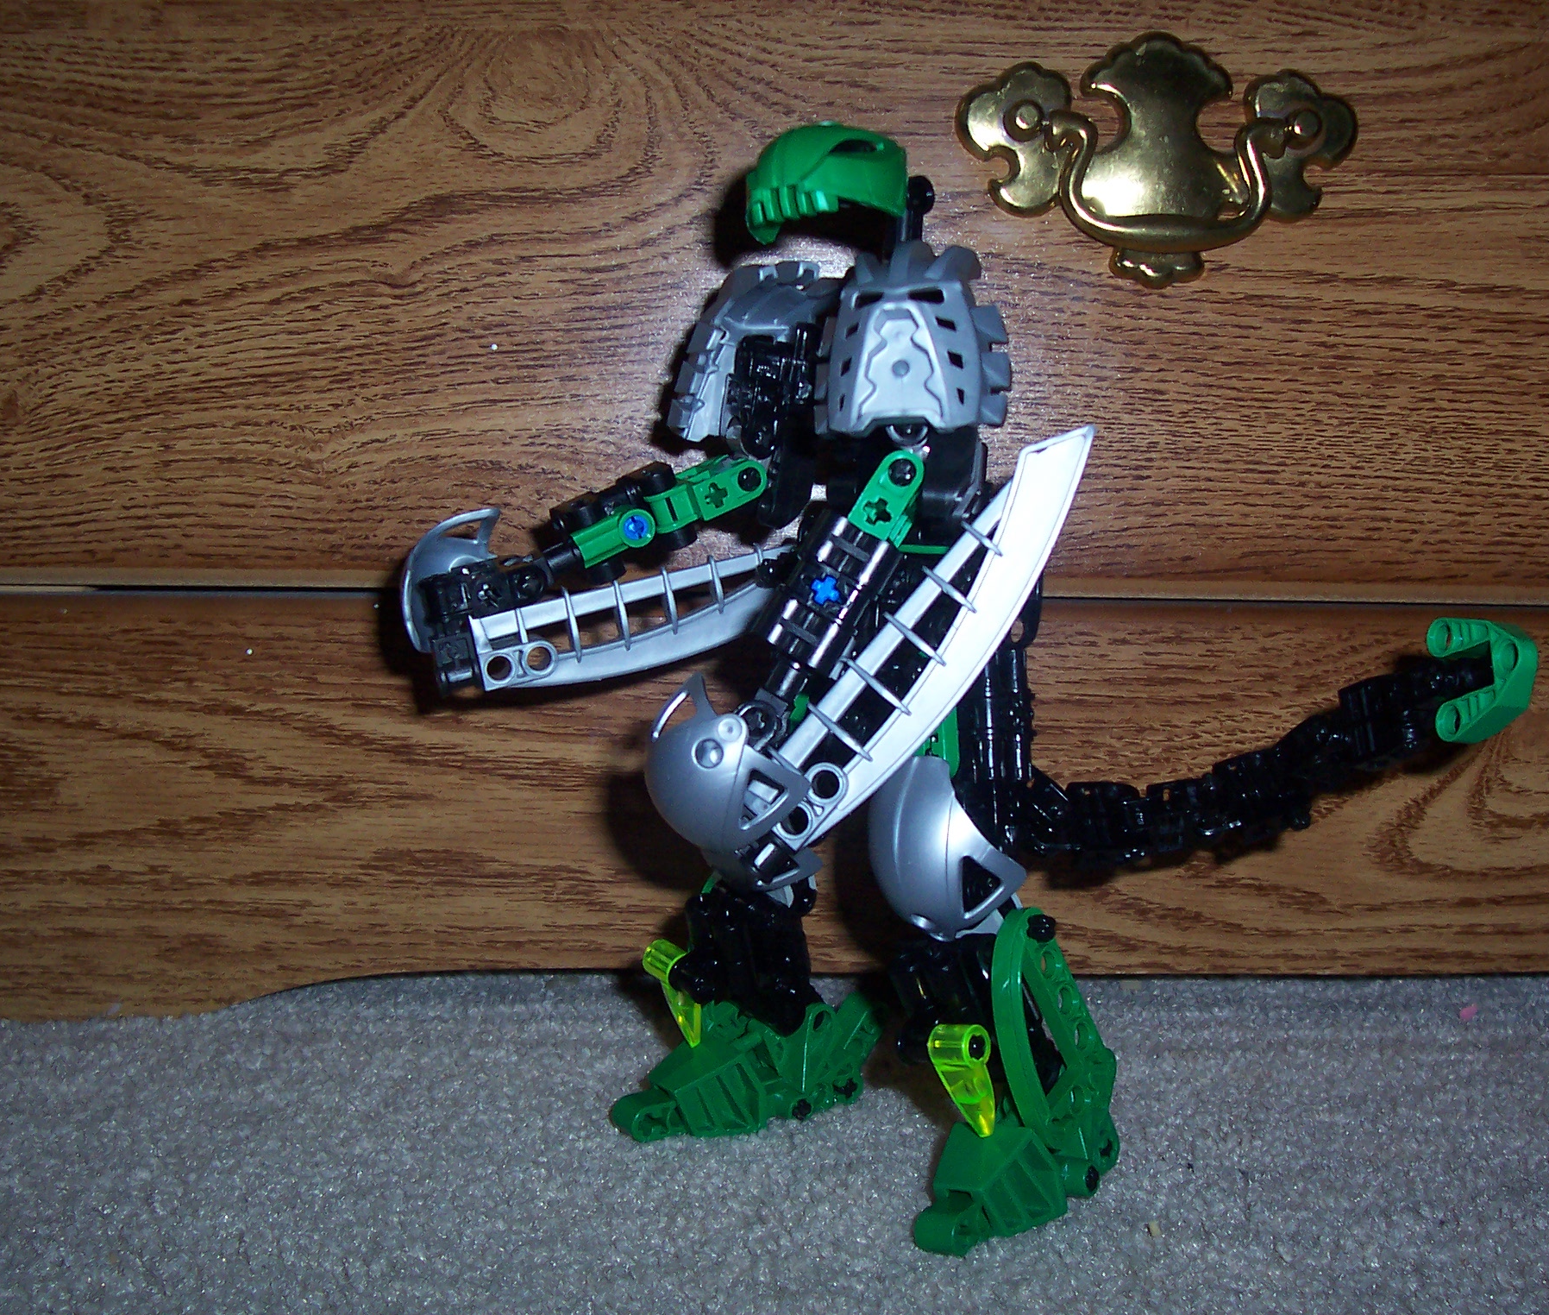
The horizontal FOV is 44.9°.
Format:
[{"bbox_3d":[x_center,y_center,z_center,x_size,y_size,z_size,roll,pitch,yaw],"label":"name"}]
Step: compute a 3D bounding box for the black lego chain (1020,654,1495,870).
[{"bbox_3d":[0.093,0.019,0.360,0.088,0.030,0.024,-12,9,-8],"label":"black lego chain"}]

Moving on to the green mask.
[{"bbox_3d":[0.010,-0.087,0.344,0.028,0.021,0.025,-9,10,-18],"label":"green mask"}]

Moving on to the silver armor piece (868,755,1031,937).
[{"bbox_3d":[0.031,0.034,0.338,0.025,0.031,0.027,-16,17,-37],"label":"silver armor piece"}]

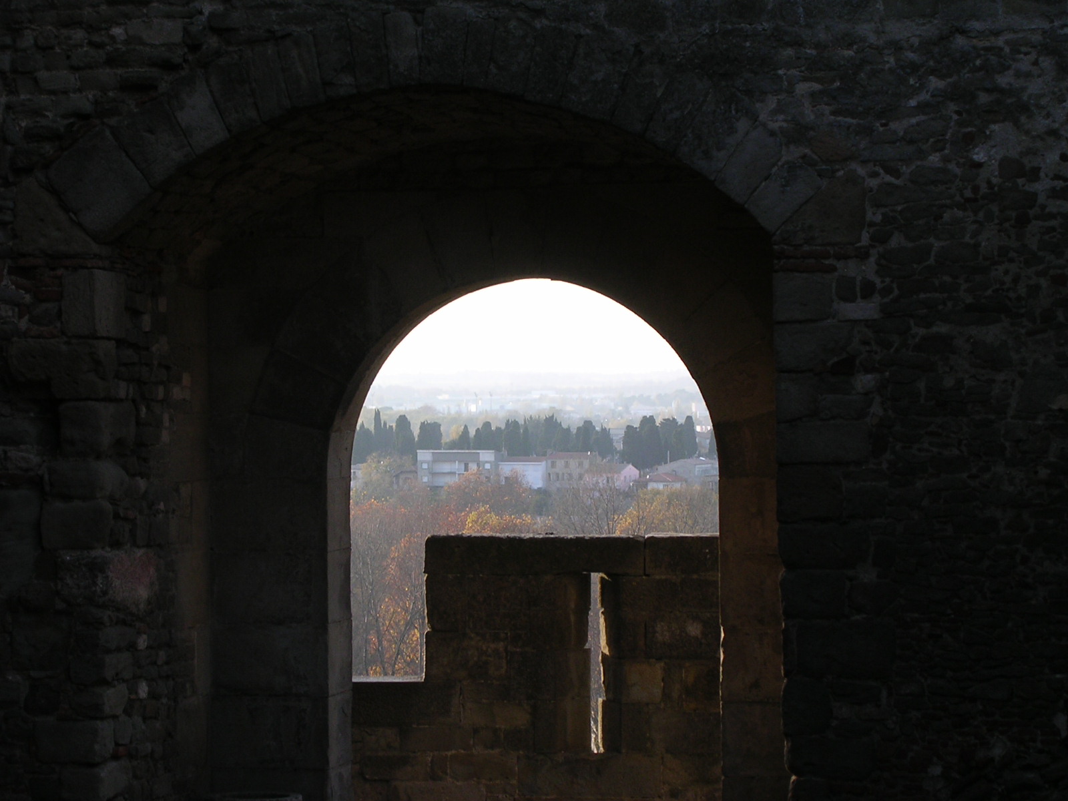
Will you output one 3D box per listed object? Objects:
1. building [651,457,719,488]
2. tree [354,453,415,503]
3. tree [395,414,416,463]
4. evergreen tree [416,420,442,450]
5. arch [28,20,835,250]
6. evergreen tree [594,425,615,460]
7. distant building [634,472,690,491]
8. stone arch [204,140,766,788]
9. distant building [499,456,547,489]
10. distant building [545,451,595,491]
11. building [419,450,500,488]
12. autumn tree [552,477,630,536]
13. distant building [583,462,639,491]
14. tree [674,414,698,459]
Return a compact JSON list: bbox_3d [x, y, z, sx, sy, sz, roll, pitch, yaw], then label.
[{"bbox_3d":[32.581,15.037,735.000,16.000,6.800,11.000,0,0,10],"label":"building"},{"bbox_3d":[-28.010,14.950,660.000,11.000,10.500,10.500,0,0,0],"label":"tree"},{"bbox_3d":[-28.610,10.570,790.000,5.000,15.000,5.000,0,0,0],"label":"tree"},{"bbox_3d":[-23.320,11.550,790.000,5.800,14.000,5.800,0,0,0],"label":"evergreen tree"},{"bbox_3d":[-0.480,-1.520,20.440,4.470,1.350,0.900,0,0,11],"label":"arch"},{"bbox_3d":[15.897,10.159,800.000,4.500,9.200,4.500,0,0,0],"label":"evergreen tree"},{"bbox_3d":[25.730,16.860,715.000,9.500,4.800,7.500,0,0,22],"label":"distant building"},{"bbox_3d":[-0.150,0.585,21.500,3.670,4.100,0.700,0,0,11],"label":"stone arch"},{"bbox_3d":[-2.370,15.320,746.000,9.500,7.300,8.000,0,0,20],"label":"distant building"},{"bbox_3d":[7.760,14.890,742.000,9.200,8.500,8.300,0,0,22],"label":"distant building"},{"bbox_3d":[-15.727,14.424,739.000,16.400,8.600,10.000,0,0,8],"label":"building"},{"bbox_3d":[6.860,17.740,420.000,10.000,18.000,9.500,0,0,0],"label":"autumn tree"},{"bbox_3d":[15.618,15.365,718.000,9.500,6.400,8.000,0,0,22],"label":"distant building"},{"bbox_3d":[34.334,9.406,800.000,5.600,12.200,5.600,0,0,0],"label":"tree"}]

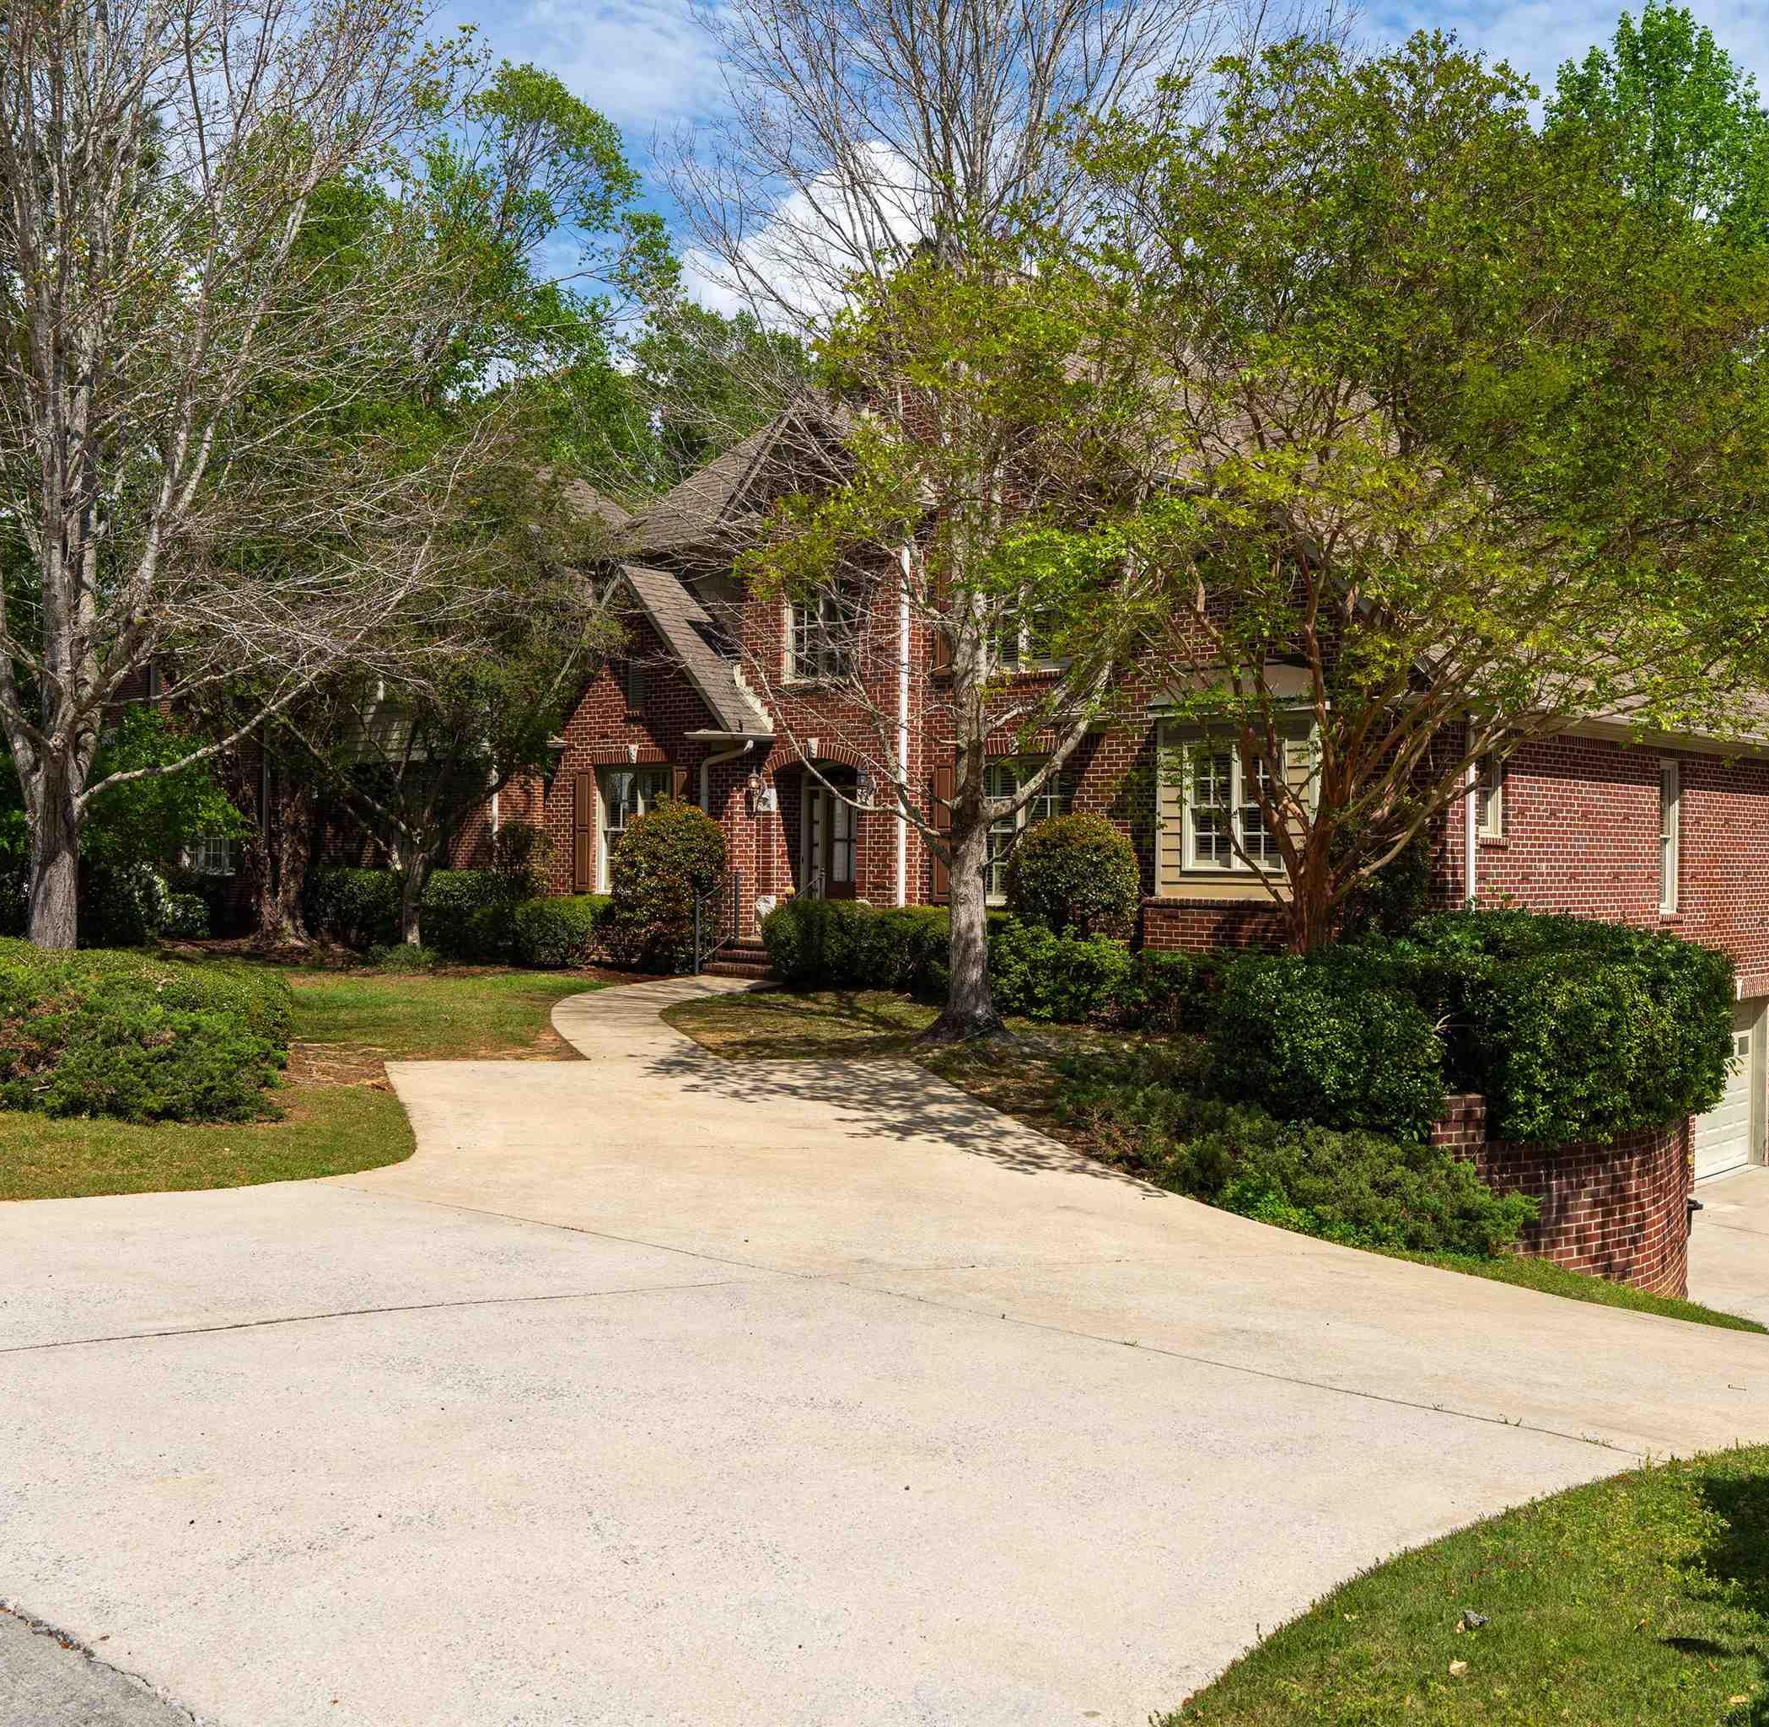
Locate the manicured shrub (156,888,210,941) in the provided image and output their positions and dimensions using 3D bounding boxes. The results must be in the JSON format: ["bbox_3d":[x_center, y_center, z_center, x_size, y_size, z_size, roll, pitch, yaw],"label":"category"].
[{"bbox_3d":[-9.730,0.720,27.000,0.760,0.740,0.760,0,0,-20],"label":"manicured shrub"}]

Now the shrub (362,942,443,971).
[{"bbox_3d":[-6.520,1.260,26.300,1.080,0.400,0.950,1,0,-14],"label":"shrub"}]

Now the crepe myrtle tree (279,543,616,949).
[{"bbox_3d":[-6.300,-1.630,28.000,4.800,6.000,4.700,1,0,-13],"label":"crepe myrtle tree"}]

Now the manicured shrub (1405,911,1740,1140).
[{"bbox_3d":[5.600,1.220,15.800,2.400,1.450,3.600,1,0,20],"label":"manicured shrub"}]

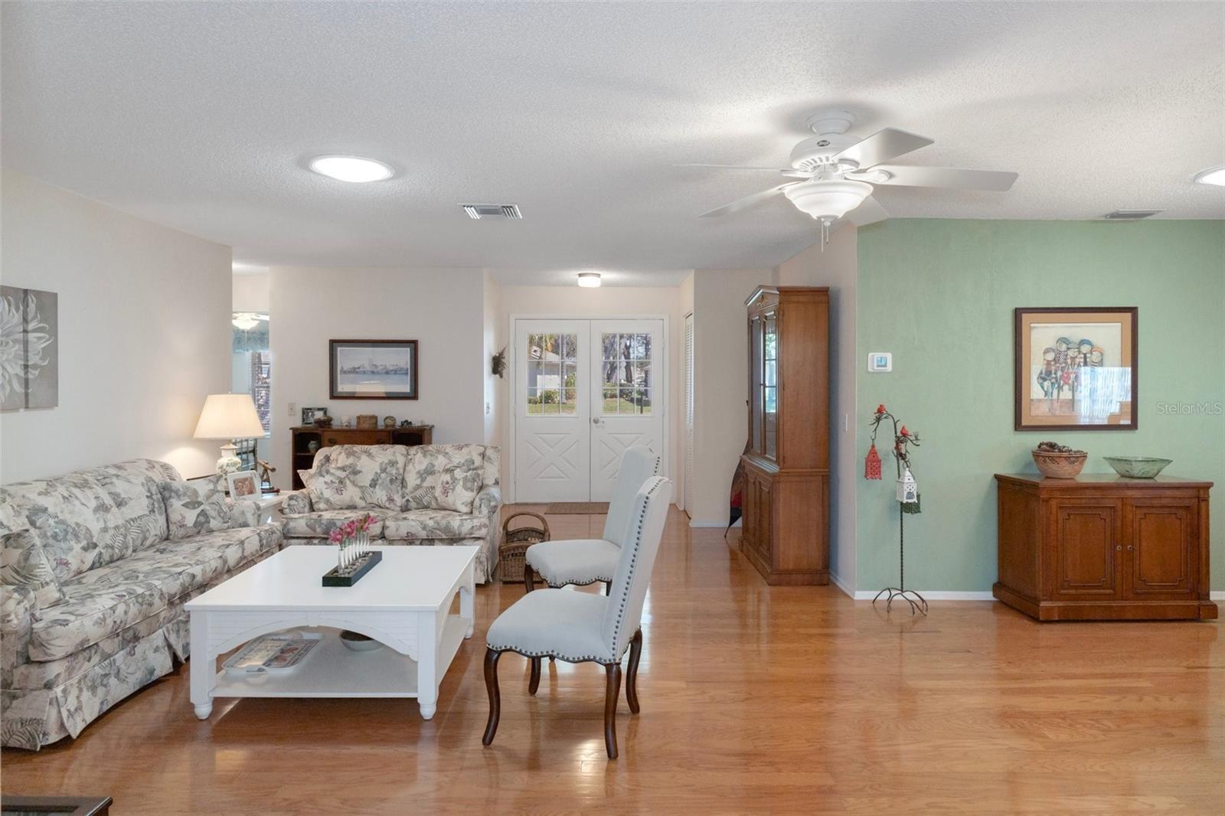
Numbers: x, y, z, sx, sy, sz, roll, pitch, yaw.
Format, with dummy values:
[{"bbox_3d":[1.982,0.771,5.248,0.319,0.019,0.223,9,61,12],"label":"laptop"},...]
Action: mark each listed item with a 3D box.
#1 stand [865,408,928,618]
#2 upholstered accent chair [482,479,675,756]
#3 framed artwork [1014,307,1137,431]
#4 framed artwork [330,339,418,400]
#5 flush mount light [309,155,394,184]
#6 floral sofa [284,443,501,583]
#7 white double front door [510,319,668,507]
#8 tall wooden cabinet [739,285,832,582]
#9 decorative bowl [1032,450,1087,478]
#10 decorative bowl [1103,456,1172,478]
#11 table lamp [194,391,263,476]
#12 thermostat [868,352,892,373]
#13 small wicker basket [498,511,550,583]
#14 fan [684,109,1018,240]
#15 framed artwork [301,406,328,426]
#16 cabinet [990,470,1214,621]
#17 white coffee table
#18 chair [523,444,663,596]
[{"bbox_3d":[1.763,0.613,4.430,0.390,1.260,0.300,0,2,0],"label":"stand"},{"bbox_3d":[-0.126,0.792,2.943,0.650,1.050,0.510,1,2,16],"label":"upholstered accent chair"},{"bbox_3d":[2.963,-0.248,4.575,0.790,0.790,0.035,0,2,0],"label":"framed artwork"},{"bbox_3d":[-2.158,-0.347,6.460,0.805,0.550,0.030,0,2,-1],"label":"framed artwork"},{"bbox_3d":[-1.257,-1.128,3.440,0.420,0.045,0.420,0,2,0],"label":"flush mount light"},{"bbox_3d":[-1.595,0.745,5.380,1.480,0.900,0.880,0,2,0],"label":"floral sofa"},{"bbox_3d":[-0.260,0.027,7.930,1.660,2.040,0.050,0,2,-1],"label":"white double front door"},{"bbox_3d":[1.280,0.139,5.390,0.430,2.110,1.000,0,2,0],"label":"tall wooden cabinet"},{"bbox_3d":[2.700,0.346,4.310,0.335,0.160,0.335,0,2,0],"label":"decorative bowl"},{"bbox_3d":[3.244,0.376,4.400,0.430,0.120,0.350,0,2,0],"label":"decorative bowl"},{"bbox_3d":[-2.600,0.243,4.850,0.480,0.700,0.480,0,2,-1],"label":"table lamp"},{"bbox_3d":[1.674,-0.284,4.460,0.148,0.120,0.030,0,2,-1],"label":"thermostat"},{"bbox_3d":[-0.613,0.959,5.000,0.360,0.450,0.340,0,2,-1],"label":"small wicker basket"},{"bbox_3d":[0.845,-0.878,2.740,1.310,0.460,1.290,0,2,0],"label":"fan"},{"bbox_3d":[-2.658,0.073,6.380,0.230,0.165,0.050,0,2,-1],"label":"framed artwork"},{"bbox_3d":[2.943,0.815,4.290,1.010,0.775,0.440,0,2,-1],"label":"cabinet"},{"bbox_3d":[-1.260,1.043,3.475,1.050,0.495,1.030,0,2,-1],"label":"white coffee table"},{"bbox_3d":[-0.110,0.743,3.930,0.650,1.050,0.510,-1,2,-22],"label":"chair"}]

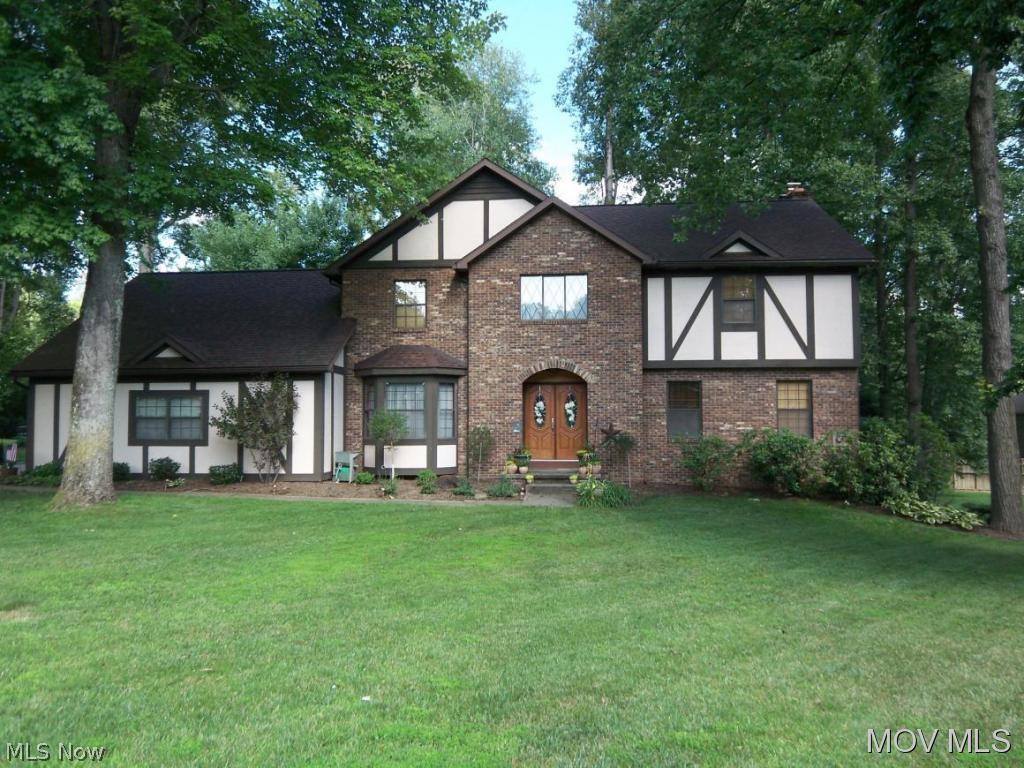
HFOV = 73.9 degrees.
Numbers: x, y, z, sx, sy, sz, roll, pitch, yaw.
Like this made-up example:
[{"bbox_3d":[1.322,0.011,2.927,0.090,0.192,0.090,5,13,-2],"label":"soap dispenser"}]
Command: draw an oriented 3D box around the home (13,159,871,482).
[{"bbox_3d":[-1.530,-1.683,21.705,21.900,8.700,10.400,0,-2,5],"label":"home"}]

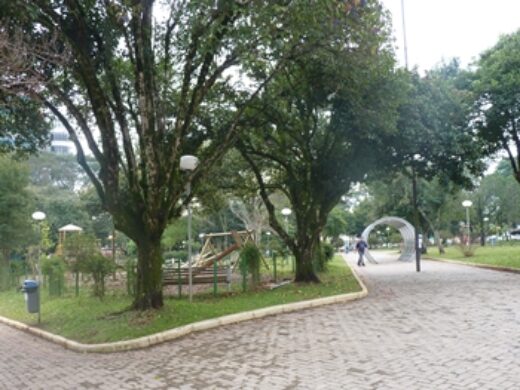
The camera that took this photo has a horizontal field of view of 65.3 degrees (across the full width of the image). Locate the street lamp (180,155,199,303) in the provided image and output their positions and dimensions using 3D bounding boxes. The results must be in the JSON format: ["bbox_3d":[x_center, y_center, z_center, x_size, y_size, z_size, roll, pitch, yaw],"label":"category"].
[{"bbox_3d":[-1.676,0.775,9.802,0.420,3.543,0.420,-2,-6,0],"label":"street lamp"}]

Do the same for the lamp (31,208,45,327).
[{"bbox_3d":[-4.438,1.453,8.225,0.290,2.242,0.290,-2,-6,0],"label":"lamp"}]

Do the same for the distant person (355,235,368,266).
[{"bbox_3d":[5.252,2.881,21.174,0.550,1.631,0.400,-2,-6,6],"label":"distant person"}]

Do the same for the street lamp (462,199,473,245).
[{"bbox_3d":[13.903,2.207,27.289,0.450,3.691,0.450,-2,-6,0],"label":"street lamp"}]

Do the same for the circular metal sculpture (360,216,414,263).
[{"bbox_3d":[7.460,2.653,24.148,2.950,2.700,2.100,-2,-6,7],"label":"circular metal sculpture"}]

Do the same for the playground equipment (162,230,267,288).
[{"bbox_3d":[-1.632,2.160,14.404,3.500,1.793,2.200,-1,-6,-3],"label":"playground equipment"}]

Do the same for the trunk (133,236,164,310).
[{"bbox_3d":[-2.484,1.723,9.178,0.600,1.514,0.600,-2,-6,0],"label":"trunk"}]

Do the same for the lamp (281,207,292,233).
[{"bbox_3d":[1.574,2.382,24.125,0.450,3.287,0.450,-2,-6,0],"label":"lamp"}]

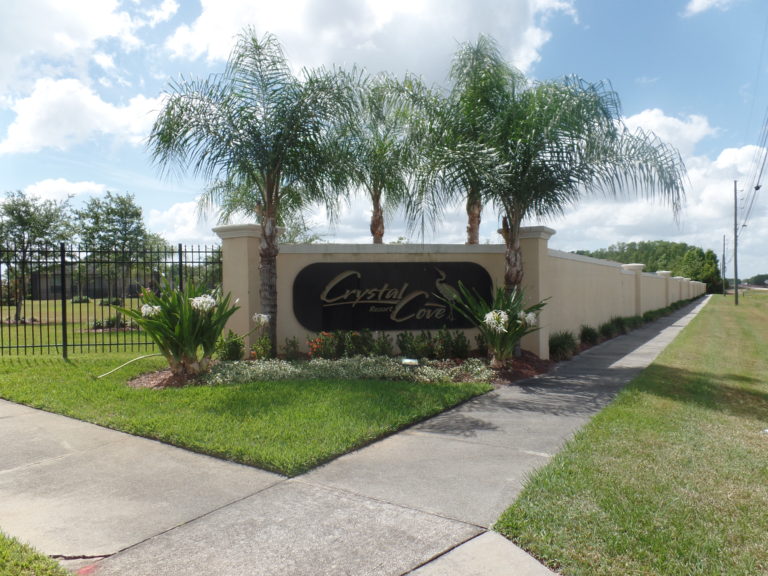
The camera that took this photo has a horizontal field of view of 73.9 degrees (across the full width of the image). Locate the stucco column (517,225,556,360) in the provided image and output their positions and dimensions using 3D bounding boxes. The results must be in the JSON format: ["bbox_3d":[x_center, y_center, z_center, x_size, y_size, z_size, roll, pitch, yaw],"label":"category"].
[{"bbox_3d":[2.695,0.151,9.566,0.856,2.477,0.856,-1,0,33],"label":"stucco column"}]

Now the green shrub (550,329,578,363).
[{"bbox_3d":[3.240,1.020,9.200,0.580,0.540,0.580,0,0,0],"label":"green shrub"}]

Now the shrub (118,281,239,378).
[{"bbox_3d":[-2.905,0.583,7.250,1.500,1.350,1.400,-1,0,-22],"label":"shrub"}]

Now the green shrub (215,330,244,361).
[{"bbox_3d":[-2.452,0.918,8.150,0.440,0.511,0.420,-1,0,-7],"label":"green shrub"}]

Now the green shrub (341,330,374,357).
[{"bbox_3d":[-0.460,0.980,8.900,0.590,0.480,0.520,0,0,0],"label":"green shrub"}]

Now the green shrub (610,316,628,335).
[{"bbox_3d":[6.740,1.070,14.600,0.550,0.520,0.550,0,0,0],"label":"green shrub"}]

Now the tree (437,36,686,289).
[{"bbox_3d":[3.080,-1.500,8.950,4.300,5.450,3.800,0,0,0],"label":"tree"}]

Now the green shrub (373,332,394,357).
[{"bbox_3d":[-0.008,0.992,8.650,0.360,0.441,0.360,-1,0,-7],"label":"green shrub"}]

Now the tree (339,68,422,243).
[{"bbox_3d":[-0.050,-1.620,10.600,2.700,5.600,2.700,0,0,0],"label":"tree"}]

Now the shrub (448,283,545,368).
[{"bbox_3d":[1.720,0.575,7.800,1.470,1.310,1.350,0,0,0],"label":"shrub"}]

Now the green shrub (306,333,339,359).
[{"bbox_3d":[-1.024,0.983,8.500,0.500,0.450,0.420,-1,0,-7],"label":"green shrub"}]

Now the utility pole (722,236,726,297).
[{"bbox_3d":[58.100,-3.840,87.000,0.340,10.400,0.340,0,0,0],"label":"utility pole"}]

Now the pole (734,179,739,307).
[{"bbox_3d":[29.000,-3.660,42.000,0.330,10.350,0.330,0,0,0],"label":"pole"}]

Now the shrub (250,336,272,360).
[{"bbox_3d":[-2.004,1.006,8.350,0.360,0.393,0.360,-1,0,-7],"label":"shrub"}]

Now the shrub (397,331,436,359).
[{"bbox_3d":[0.570,1.000,8.950,0.680,0.500,0.560,0,0,0],"label":"shrub"}]

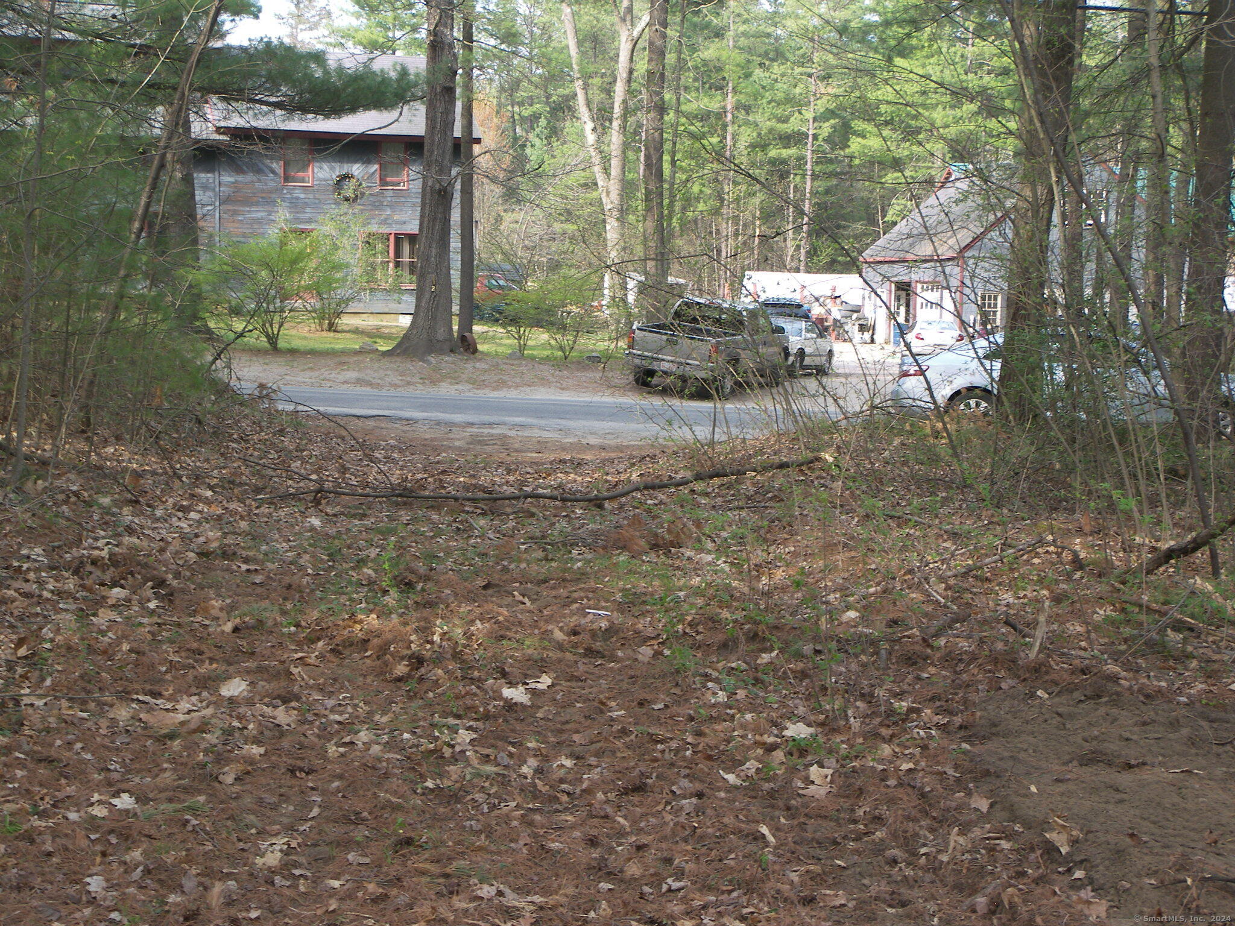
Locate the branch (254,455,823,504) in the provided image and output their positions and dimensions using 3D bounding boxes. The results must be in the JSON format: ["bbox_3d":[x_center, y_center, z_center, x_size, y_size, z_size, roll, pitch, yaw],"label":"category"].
[{"bbox_3d":[-0.581,0.152,19.485,5.292,0.370,0.875,0,4,-10],"label":"branch"}]

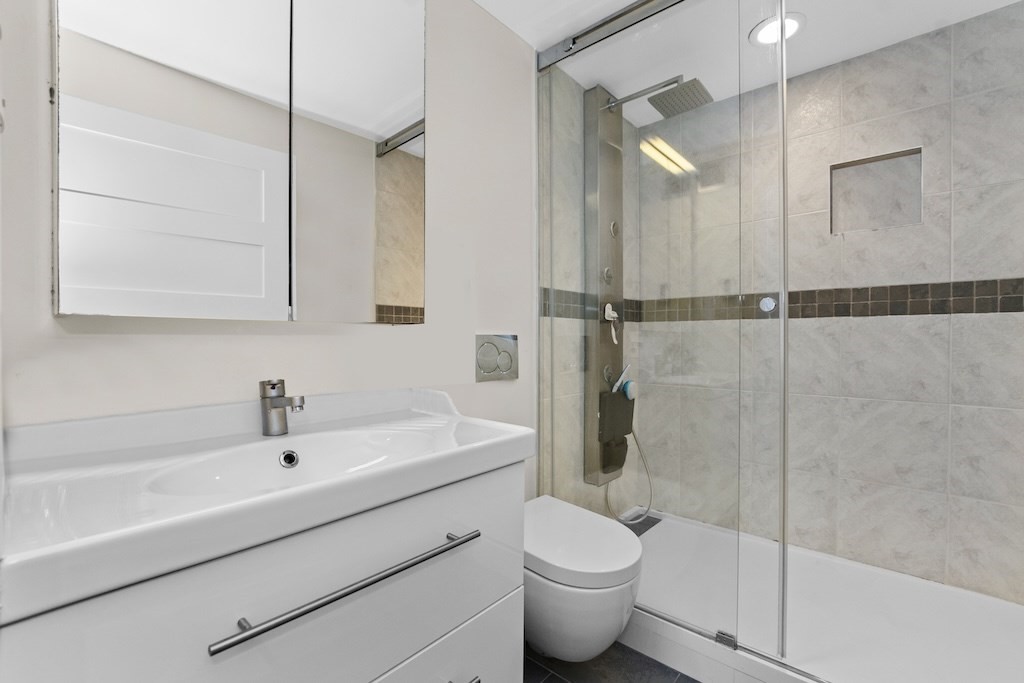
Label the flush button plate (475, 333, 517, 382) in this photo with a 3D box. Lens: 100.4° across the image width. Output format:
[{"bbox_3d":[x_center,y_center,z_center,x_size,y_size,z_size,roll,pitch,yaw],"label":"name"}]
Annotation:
[{"bbox_3d":[-0.061,0.060,1.532,0.016,0.164,0.235,0,0,42],"label":"flush button plate"}]

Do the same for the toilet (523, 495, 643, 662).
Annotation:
[{"bbox_3d":[0.144,0.778,1.332,0.555,0.400,0.375,0,0,42],"label":"toilet"}]

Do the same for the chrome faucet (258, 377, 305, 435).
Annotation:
[{"bbox_3d":[-0.465,0.133,0.872,0.157,0.115,0.048,-9,-6,42],"label":"chrome faucet"}]

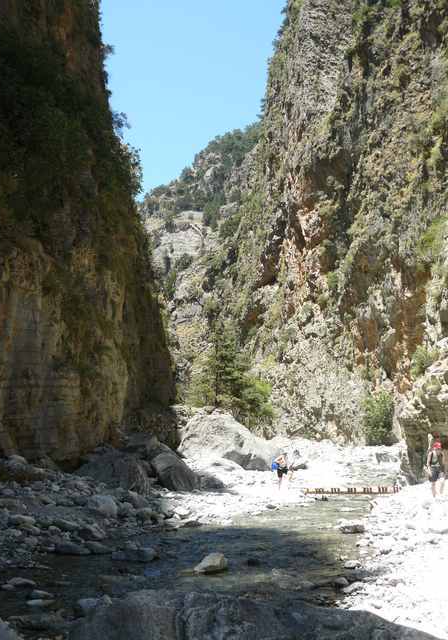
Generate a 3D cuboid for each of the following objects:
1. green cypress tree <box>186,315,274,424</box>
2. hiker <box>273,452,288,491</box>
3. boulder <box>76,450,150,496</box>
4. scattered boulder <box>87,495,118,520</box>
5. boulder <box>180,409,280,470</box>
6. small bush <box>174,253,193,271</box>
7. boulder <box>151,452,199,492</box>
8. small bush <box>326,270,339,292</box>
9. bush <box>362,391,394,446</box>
[{"bbox_3d":[0.409,3.551,43.000,5.200,7.300,5.000,0,-10,0],"label":"green cypress tree"},{"bbox_3d":[2.420,6.502,29.300,0.650,1.650,0.520,-3,-10,15],"label":"hiker"},{"bbox_3d":[-3.842,5.350,24.000,2.500,1.600,2.300,0,-10,0],"label":"boulder"},{"bbox_3d":[-2.842,4.362,16.000,0.740,0.540,0.600,0,-10,0],"label":"scattered boulder"},{"bbox_3d":[0.240,6.429,36.500,5.200,3.200,4.200,0,-10,0],"label":"boulder"},{"bbox_3d":[-6.512,-9.407,110.000,2.900,2.900,2.700,0,-10,0],"label":"small bush"},{"bbox_3d":[-1.881,5.796,26.000,1.800,1.500,1.900,0,-10,0],"label":"boulder"},{"bbox_3d":[8.247,-2.926,52.000,0.950,1.650,0.900,0,-10,0],"label":"small bush"},{"bbox_3d":[9.034,5.759,40.000,1.900,3.200,1.800,0,-10,0],"label":"bush"}]

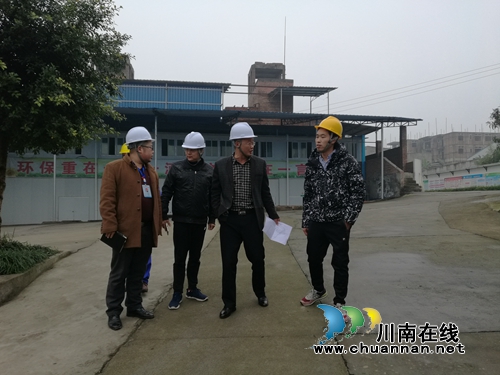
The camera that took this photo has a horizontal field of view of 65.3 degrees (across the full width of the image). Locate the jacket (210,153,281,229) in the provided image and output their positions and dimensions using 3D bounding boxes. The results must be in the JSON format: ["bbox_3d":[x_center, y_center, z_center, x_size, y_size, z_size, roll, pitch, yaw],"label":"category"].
[{"bbox_3d":[-0.041,0.046,3.770,0.640,0.730,0.340,0,1,-6],"label":"jacket"}]

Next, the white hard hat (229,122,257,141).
[{"bbox_3d":[-0.063,-0.549,3.750,0.280,0.160,0.220,-2,0,32],"label":"white hard hat"}]

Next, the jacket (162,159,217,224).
[{"bbox_3d":[-0.634,0.042,4.070,0.560,0.680,0.330,0,1,-13],"label":"jacket"}]

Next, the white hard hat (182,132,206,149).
[{"bbox_3d":[-0.585,-0.494,4.030,0.220,0.160,0.280,0,13,27],"label":"white hard hat"}]

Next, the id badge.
[{"bbox_3d":[-0.925,0.037,3.520,0.080,0.115,0.008,-5,-5,-31],"label":"id badge"}]

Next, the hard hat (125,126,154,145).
[{"bbox_3d":[-1.030,-0.496,3.650,0.280,0.160,0.220,-8,2,-8],"label":"hard hat"}]

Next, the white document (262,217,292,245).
[{"bbox_3d":[0.263,0.410,3.680,0.270,0.200,0.070,24,-13,9],"label":"white document"}]

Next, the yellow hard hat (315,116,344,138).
[{"bbox_3d":[0.757,-0.582,3.660,0.280,0.160,0.220,16,-8,-31],"label":"yellow hard hat"}]

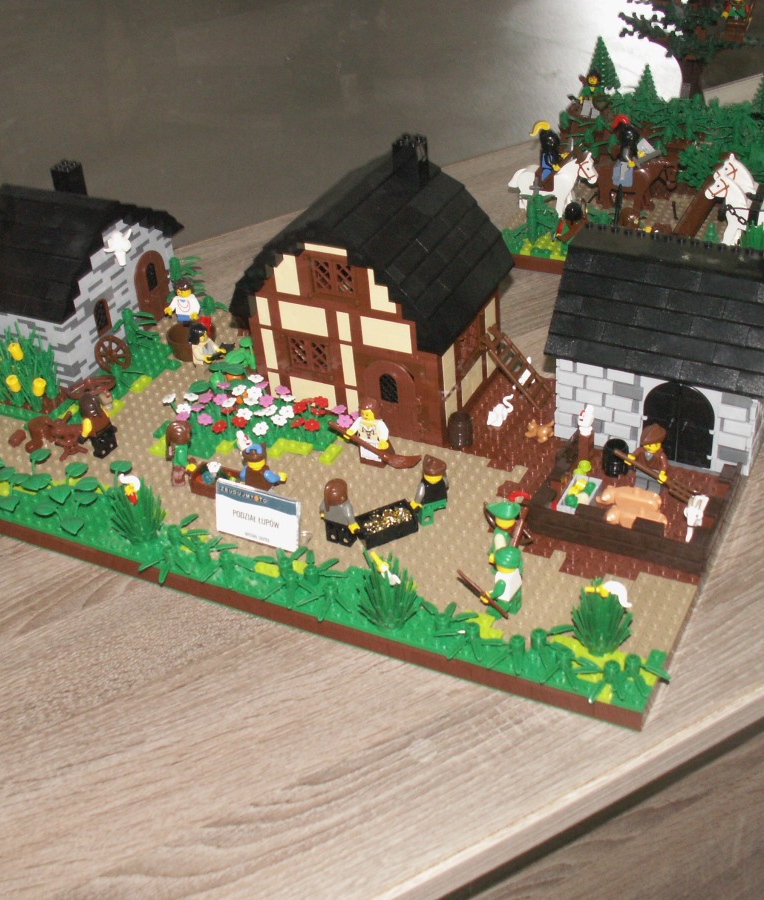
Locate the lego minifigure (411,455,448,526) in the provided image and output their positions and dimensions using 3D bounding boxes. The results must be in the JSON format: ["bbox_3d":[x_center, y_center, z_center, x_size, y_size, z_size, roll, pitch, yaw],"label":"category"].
[{"bbox_3d":[0.026,0.021,0.672,0.025,0.043,0.018,-14,37,-11],"label":"lego minifigure"}]

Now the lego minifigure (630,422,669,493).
[{"bbox_3d":[0.152,0.005,0.683,0.025,0.045,0.017,13,39,24],"label":"lego minifigure"}]

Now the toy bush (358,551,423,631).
[{"bbox_3d":[0.006,0.071,0.606,0.030,0.037,0.030,-4,36,3],"label":"toy bush"}]

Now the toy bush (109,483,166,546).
[{"bbox_3d":[-0.138,0.035,0.680,0.032,0.036,0.032,-3,36,2],"label":"toy bush"}]

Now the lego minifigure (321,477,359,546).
[{"bbox_3d":[-0.023,0.033,0.666,0.025,0.043,0.014,13,39,24],"label":"lego minifigure"}]

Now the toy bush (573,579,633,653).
[{"bbox_3d":[0.106,0.082,0.586,0.031,0.036,0.031,-3,36,2],"label":"toy bush"}]

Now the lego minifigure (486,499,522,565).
[{"bbox_3d":[0.065,0.044,0.639,0.020,0.044,0.025,13,39,24],"label":"lego minifigure"}]

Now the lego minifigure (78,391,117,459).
[{"bbox_3d":[-0.177,-0.017,0.754,0.016,0.043,0.024,13,39,24],"label":"lego minifigure"}]

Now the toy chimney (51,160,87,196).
[{"bbox_3d":[-0.214,-0.186,0.833,0.016,0.021,0.016,13,40,24],"label":"toy chimney"}]

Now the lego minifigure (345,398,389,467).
[{"bbox_3d":[-0.006,-0.012,0.721,0.028,0.043,0.019,13,40,24],"label":"lego minifigure"}]

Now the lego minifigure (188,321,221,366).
[{"bbox_3d":[-0.120,-0.073,0.836,0.022,0.026,0.024,13,40,24],"label":"lego minifigure"}]

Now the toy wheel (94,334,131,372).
[{"bbox_3d":[-0.186,-0.065,0.834,0.005,0.027,0.027,-24,19,43],"label":"toy wheel"}]

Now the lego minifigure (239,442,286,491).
[{"bbox_3d":[-0.070,0.013,0.698,0.026,0.045,0.018,13,39,24],"label":"lego minifigure"}]

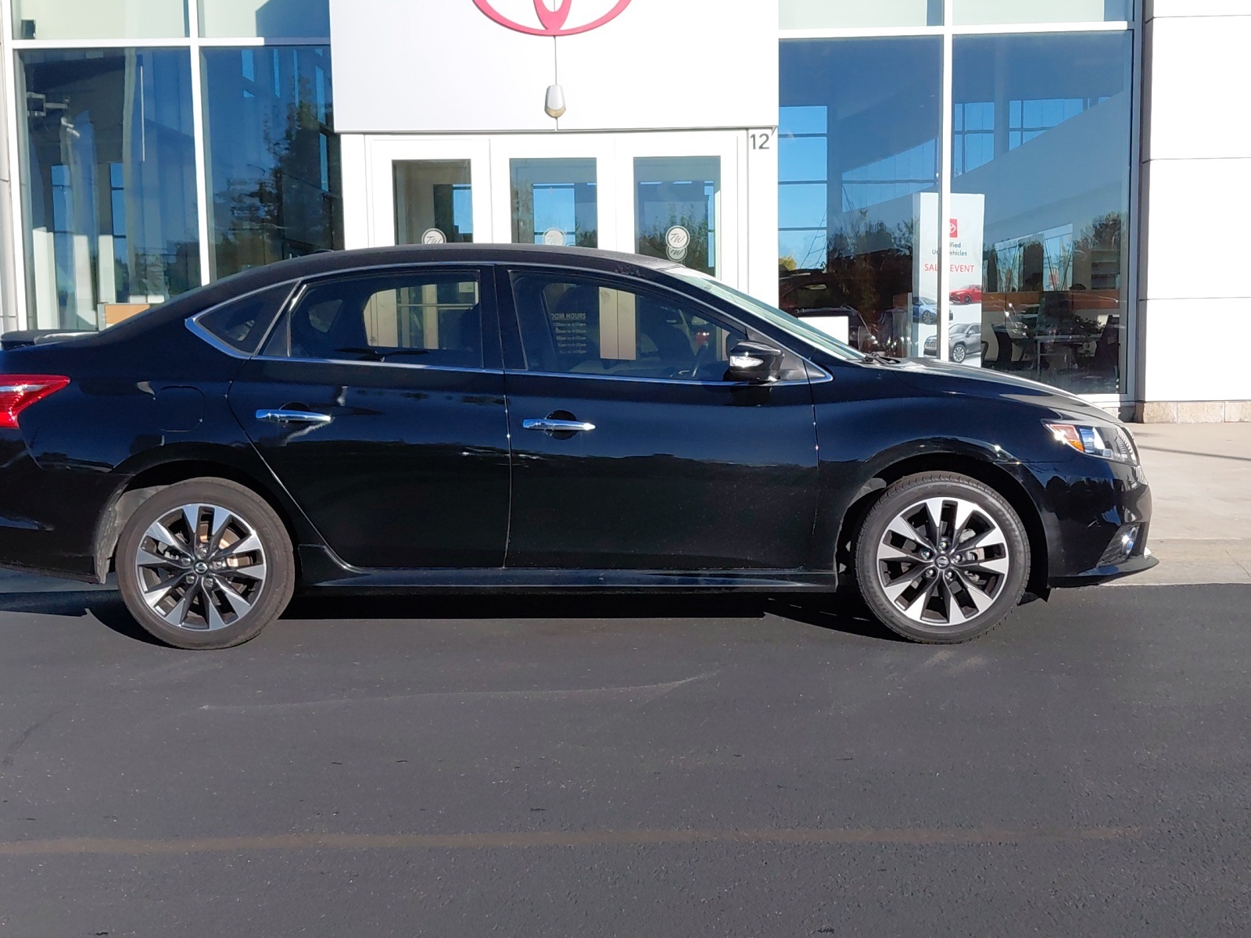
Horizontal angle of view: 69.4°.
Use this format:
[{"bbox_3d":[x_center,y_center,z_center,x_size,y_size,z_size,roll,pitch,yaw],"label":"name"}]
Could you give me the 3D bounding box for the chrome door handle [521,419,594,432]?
[{"bbox_3d":[-0.235,-0.155,3.200,0.258,0.042,0.050,2,6,0],"label":"chrome door handle"}]

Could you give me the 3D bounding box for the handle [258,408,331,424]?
[{"bbox_3d":[-1.177,-0.188,3.210,0.266,0.043,0.050,4,6,0],"label":"handle"}]

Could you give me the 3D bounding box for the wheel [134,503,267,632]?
[{"bbox_3d":[-1.548,0.350,3.381,0.473,0.473,0.180,-1,6,0],"label":"wheel"}]

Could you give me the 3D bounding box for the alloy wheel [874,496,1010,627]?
[{"bbox_3d":[1.153,0.327,3.374,0.473,0.473,0.180,-1,6,0],"label":"alloy wheel"}]

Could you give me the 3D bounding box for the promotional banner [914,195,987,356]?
[{"bbox_3d":[3.177,-1.699,8.900,0.790,2.000,0.100,-2,7,-16],"label":"promotional banner"}]

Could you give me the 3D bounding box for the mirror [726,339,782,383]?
[{"bbox_3d":[0.447,-0.373,3.150,0.170,0.140,0.220,-1,6,0],"label":"mirror"}]

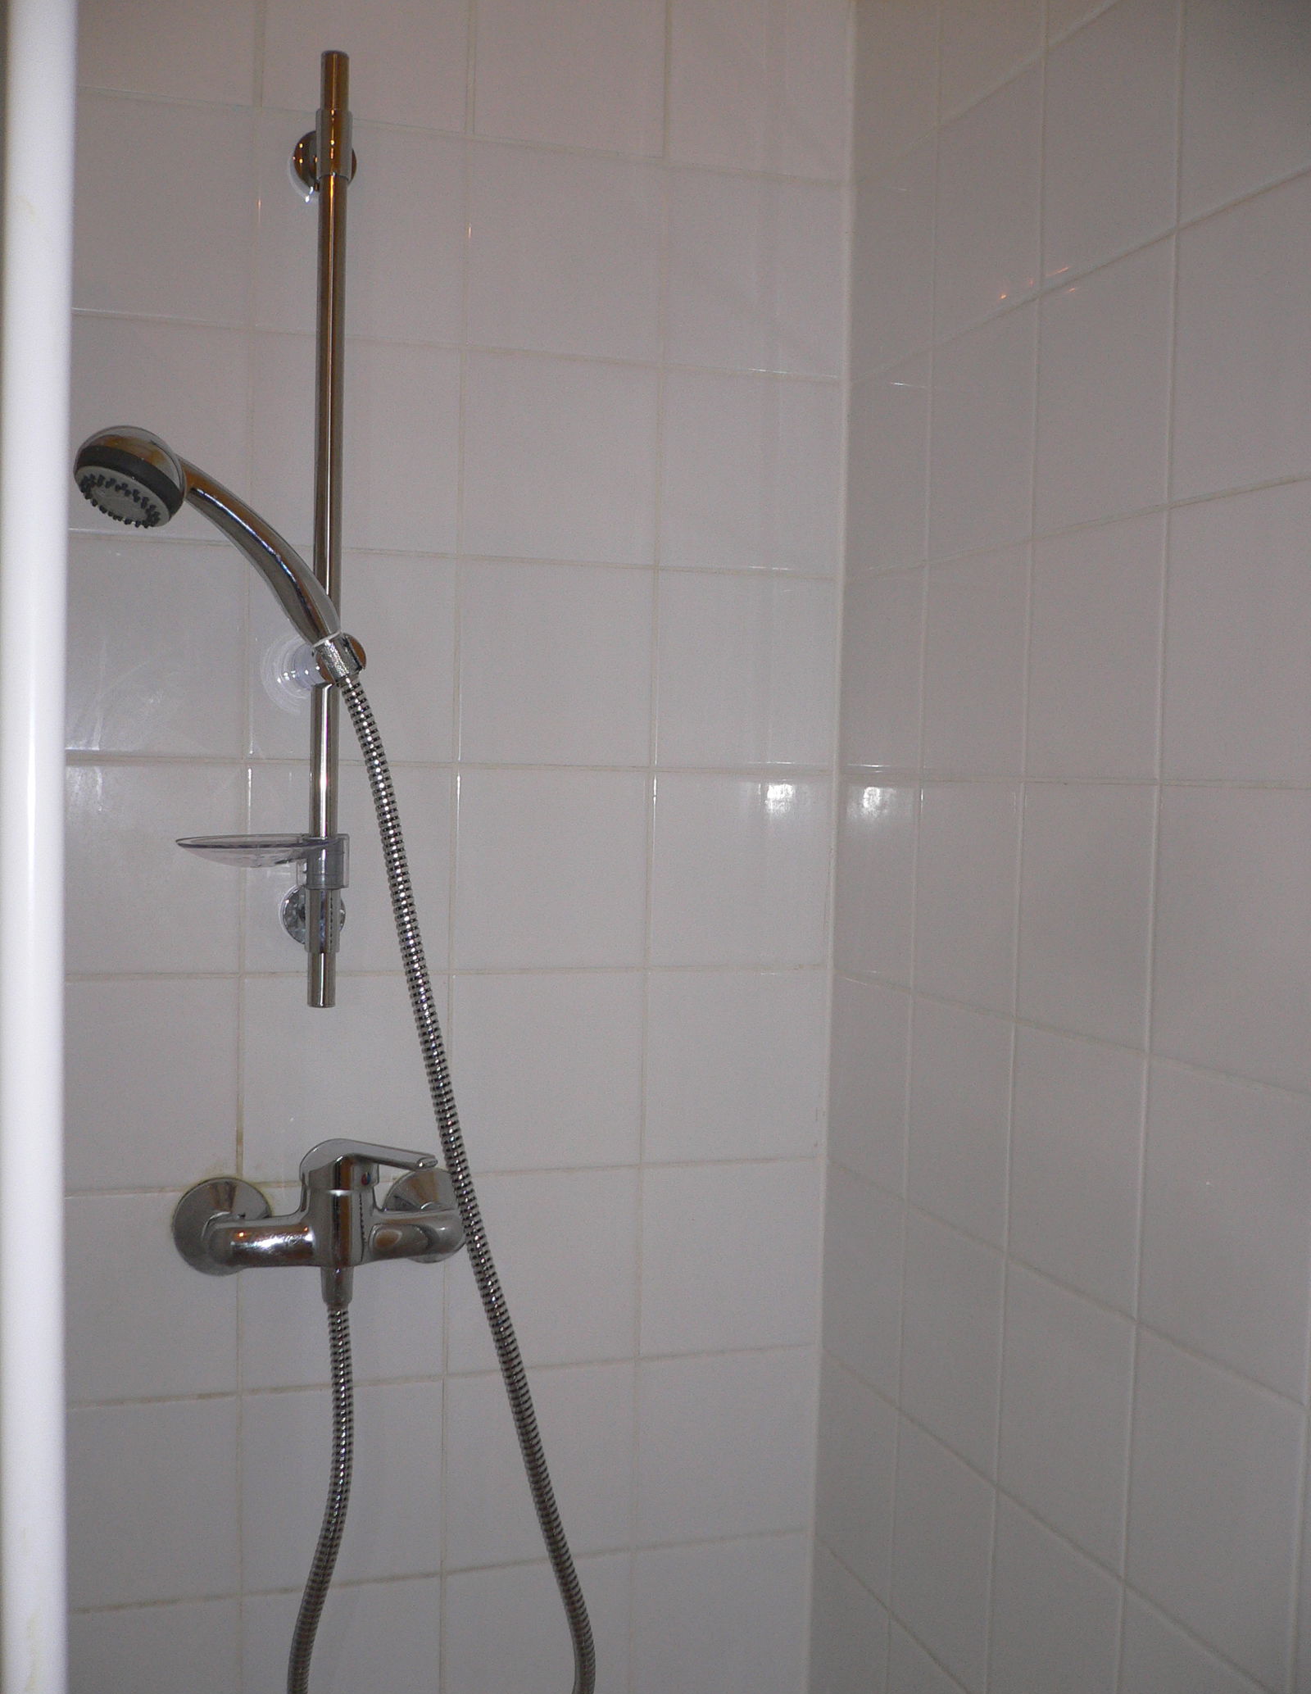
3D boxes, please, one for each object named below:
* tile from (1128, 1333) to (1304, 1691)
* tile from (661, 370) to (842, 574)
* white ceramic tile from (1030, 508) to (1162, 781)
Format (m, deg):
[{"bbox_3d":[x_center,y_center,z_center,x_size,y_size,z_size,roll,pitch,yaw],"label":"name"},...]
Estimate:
[{"bbox_3d":[0.300,0.350,0.945,0.010,0.150,0.144,0,3,-19],"label":"tile"},{"bbox_3d":[0.073,-0.287,1.365,0.149,0.150,0.010,0,3,-17],"label":"tile"},{"bbox_3d":[0.260,-0.114,1.035,0.010,0.148,0.141,1,3,-19],"label":"white ceramic tile"}]

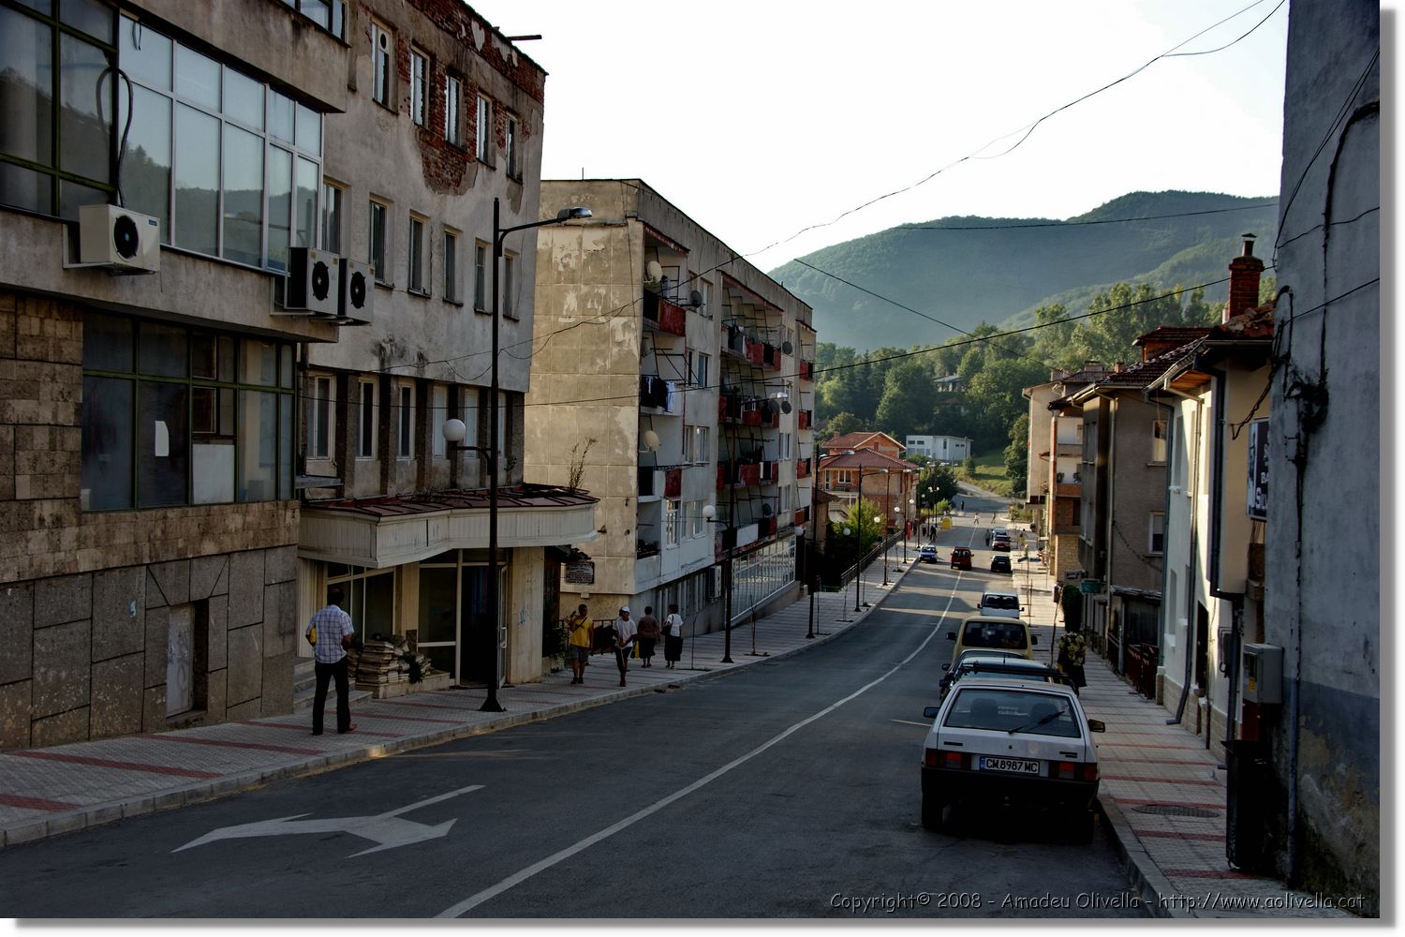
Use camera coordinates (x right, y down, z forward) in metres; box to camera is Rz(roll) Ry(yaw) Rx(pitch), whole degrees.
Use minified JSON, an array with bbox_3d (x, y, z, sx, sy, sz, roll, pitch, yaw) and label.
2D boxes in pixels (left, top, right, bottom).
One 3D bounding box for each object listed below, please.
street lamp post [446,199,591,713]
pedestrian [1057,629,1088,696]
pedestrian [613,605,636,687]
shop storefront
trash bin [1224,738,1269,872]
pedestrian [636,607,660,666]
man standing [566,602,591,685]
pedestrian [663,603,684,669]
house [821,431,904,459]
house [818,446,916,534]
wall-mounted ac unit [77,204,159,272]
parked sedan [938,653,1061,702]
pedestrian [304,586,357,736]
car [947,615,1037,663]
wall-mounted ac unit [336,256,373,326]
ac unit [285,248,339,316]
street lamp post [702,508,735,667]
[{"bbox_3d":[-2.800,-0.210,23.178,2.200,7.800,0.400,1,1,11],"label":"street lamp post"},{"bbox_3d":[8.500,4.420,34.900,0.580,1.630,0.420,1,1,9],"label":"pedestrian"},{"bbox_3d":[-1.600,3.620,31.000,0.500,1.650,0.450,1,1,-5],"label":"pedestrian"},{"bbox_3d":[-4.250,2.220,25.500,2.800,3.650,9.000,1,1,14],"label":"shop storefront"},{"bbox_3d":[4.404,2.729,12.300,0.370,1.010,0.440,1,1,11],"label":"trash bin"},{"bbox_3d":[-1.399,4.341,39.200,0.540,1.570,0.400,1,1,9],"label":"pedestrian"},{"bbox_3d":[-2.520,3.570,31.000,0.540,1.640,0.420,1,1,-3],"label":"man standing"},{"bbox_3d":[-0.720,4.170,37.800,0.480,1.610,0.400,1,1,5],"label":"pedestrian"},{"bbox_3d":[20.700,0.700,196.000,7.800,10.300,10.000,1,1,-14],"label":"house"},{"bbox_3d":[19.000,2.600,175.000,9.800,9.700,10.200,1,1,11],"label":"house"},{"bbox_3d":[-5.723,-2.252,14.980,0.310,0.540,0.860,1,1,11],"label":"wall-mounted ac unit"},{"bbox_3d":[4.220,3.330,21.200,1.680,1.420,4.200,2,-4,11],"label":"parked sedan"},{"bbox_3d":[-4.394,2.273,18.000,0.530,1.760,0.400,1,1,15],"label":"pedestrian"},{"bbox_3d":[6.942,4.526,36.616,1.850,1.940,4.660,2,-4,10],"label":"car"},{"bbox_3d":[-4.630,-2.340,20.000,0.310,0.740,0.820,1,1,12],"label":"wall-mounted ac unit"},{"bbox_3d":[-4.906,-2.346,19.131,0.320,0.765,0.880,1,1,11],"label":"ac unit"},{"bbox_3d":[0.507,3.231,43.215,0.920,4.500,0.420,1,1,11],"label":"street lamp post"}]

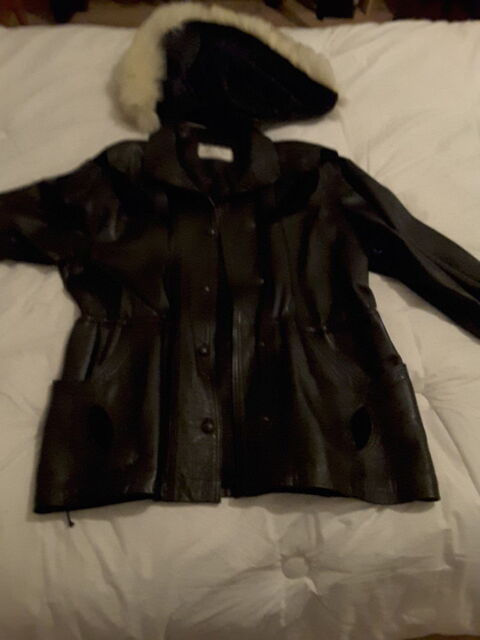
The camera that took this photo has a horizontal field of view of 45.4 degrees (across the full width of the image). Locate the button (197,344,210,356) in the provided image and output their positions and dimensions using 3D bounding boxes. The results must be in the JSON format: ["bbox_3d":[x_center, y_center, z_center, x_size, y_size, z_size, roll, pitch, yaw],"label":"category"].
[{"bbox_3d":[-0.056,0.048,0.890,0.018,0.007,0.018,0,59,0],"label":"button"}]

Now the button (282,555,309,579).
[{"bbox_3d":[0.079,0.350,0.810,0.036,0.011,0.036,0,47,0],"label":"button"}]

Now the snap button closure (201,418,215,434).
[{"bbox_3d":[-0.047,0.154,0.830,0.018,0.007,0.018,0,59,0],"label":"snap button closure"}]

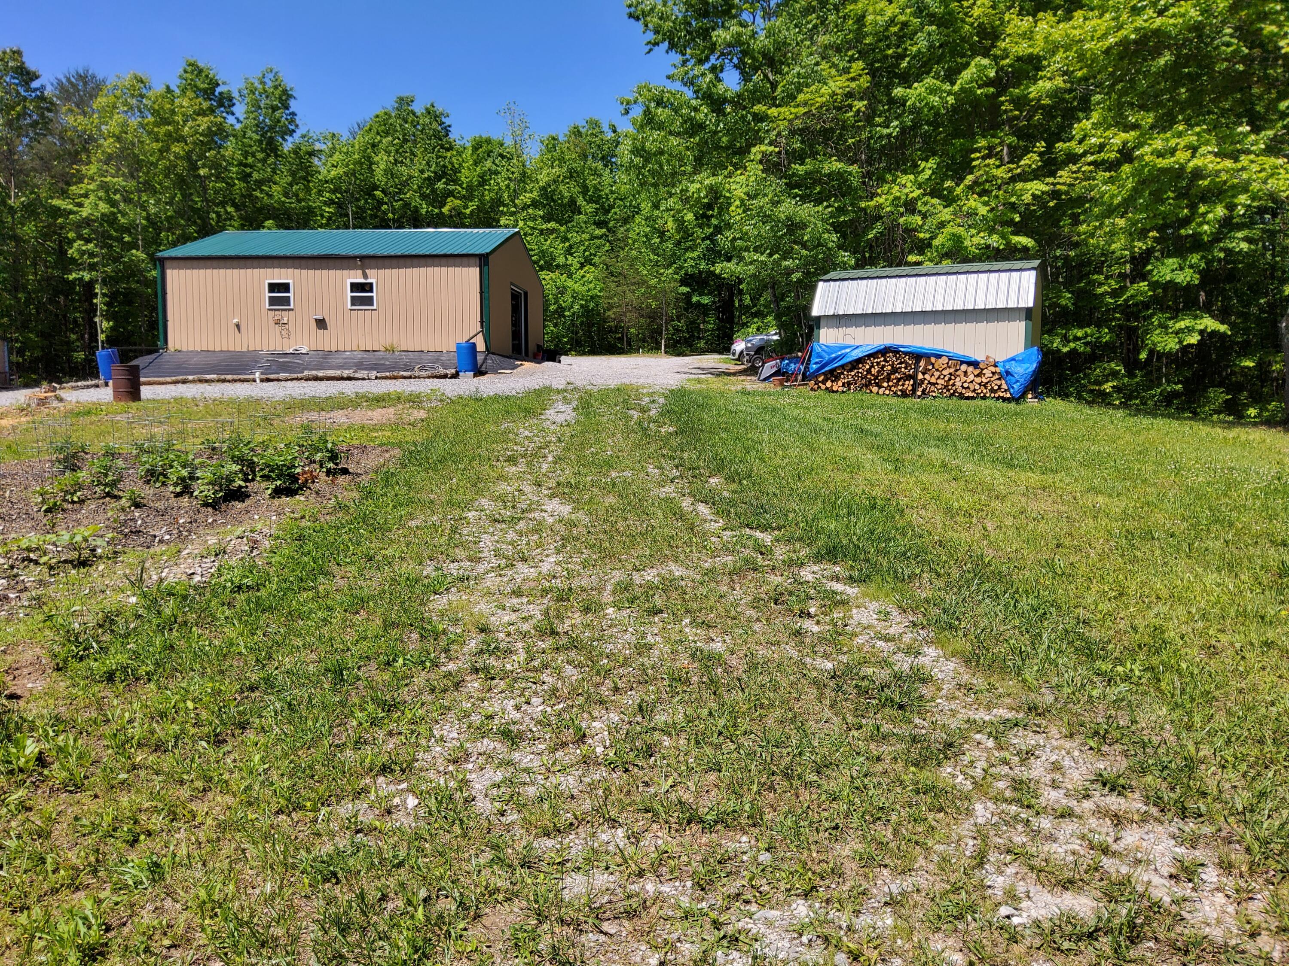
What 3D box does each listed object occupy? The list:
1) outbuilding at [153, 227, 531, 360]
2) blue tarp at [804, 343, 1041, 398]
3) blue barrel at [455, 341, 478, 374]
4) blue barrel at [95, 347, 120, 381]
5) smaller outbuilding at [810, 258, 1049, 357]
[{"bbox_3d":[-9.937,-6.860,35.258,11.050,4.550,9.100,1,5,5],"label":"outbuilding"},{"bbox_3d":[6.152,-2.524,21.826,5.060,1.220,0.800,3,6,27],"label":"blue tarp"},{"bbox_3d":[-5.245,-3.698,28.600,0.590,0.900,0.590,-2,5,0],"label":"blue barrel"},{"bbox_3d":[-16.275,-3.593,29.400,0.590,0.900,0.590,-8,5,1],"label":"blue barrel"},{"bbox_3d":[6.889,-3.699,23.543,4.950,3.080,2.850,3,6,27],"label":"smaller outbuilding"}]

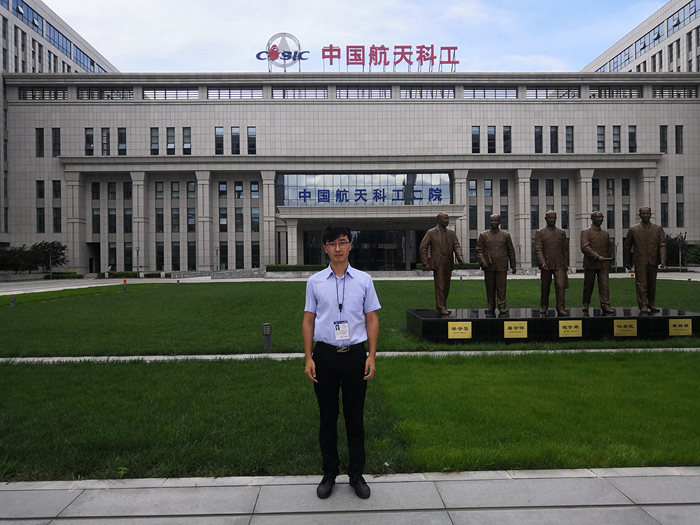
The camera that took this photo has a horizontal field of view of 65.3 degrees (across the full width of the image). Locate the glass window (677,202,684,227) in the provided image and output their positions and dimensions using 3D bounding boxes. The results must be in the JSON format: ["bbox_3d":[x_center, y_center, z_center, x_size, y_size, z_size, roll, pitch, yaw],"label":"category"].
[{"bbox_3d":[41.288,-5.867,68.157,0.910,3.000,0.150,-1,0,-2],"label":"glass window"}]

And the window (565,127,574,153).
[{"bbox_3d":[28.673,-16.036,71.241,1.044,3.551,0.150,-1,0,-2],"label":"window"}]

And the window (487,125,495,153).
[{"bbox_3d":[17.566,-15.073,67.542,0.910,3.420,0.150,-1,0,-2],"label":"window"}]

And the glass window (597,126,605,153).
[{"bbox_3d":[34.537,-16.849,75.067,1.085,3.949,0.200,-1,0,-1],"label":"glass window"}]

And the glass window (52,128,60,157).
[{"bbox_3d":[-39.372,-16.079,73.220,1.085,3.999,0.200,-1,0,-1],"label":"glass window"}]

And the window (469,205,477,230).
[{"bbox_3d":[15.827,-5.730,70.228,0.990,3.100,0.150,-1,0,-1],"label":"window"}]

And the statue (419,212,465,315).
[{"bbox_3d":[1.844,0.007,10.970,0.820,2.030,0.660,-1,0,-35],"label":"statue"}]

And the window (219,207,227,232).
[{"bbox_3d":[-16.069,-5.390,69.328,1.000,3.086,0.150,-1,0,-2],"label":"window"}]

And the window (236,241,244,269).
[{"bbox_3d":[-13.979,-0.877,69.388,1.000,3.507,0.150,-1,0,-2],"label":"window"}]

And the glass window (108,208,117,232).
[{"bbox_3d":[-30.967,-5.386,71.028,1.066,3.175,0.150,-1,0,-2],"label":"glass window"}]

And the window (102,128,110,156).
[{"bbox_3d":[-30.176,-14.937,67.484,1.001,3.424,0.150,-1,0,-1],"label":"window"}]

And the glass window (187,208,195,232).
[{"bbox_3d":[-20.761,-5.501,71.337,1.062,3.215,0.150,-1,0,-2],"label":"glass window"}]

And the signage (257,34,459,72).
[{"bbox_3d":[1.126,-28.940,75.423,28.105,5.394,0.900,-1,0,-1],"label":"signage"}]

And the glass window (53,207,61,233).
[{"bbox_3d":[-35.401,-5.071,66.082,0.910,3.000,0.150,-1,0,-2],"label":"glass window"}]

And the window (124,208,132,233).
[{"bbox_3d":[-28.911,-5.410,71.090,1.094,3.190,0.150,-1,0,-2],"label":"window"}]

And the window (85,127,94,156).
[{"bbox_3d":[-32.204,-14.919,67.433,1.000,3.409,0.150,-1,0,-1],"label":"window"}]

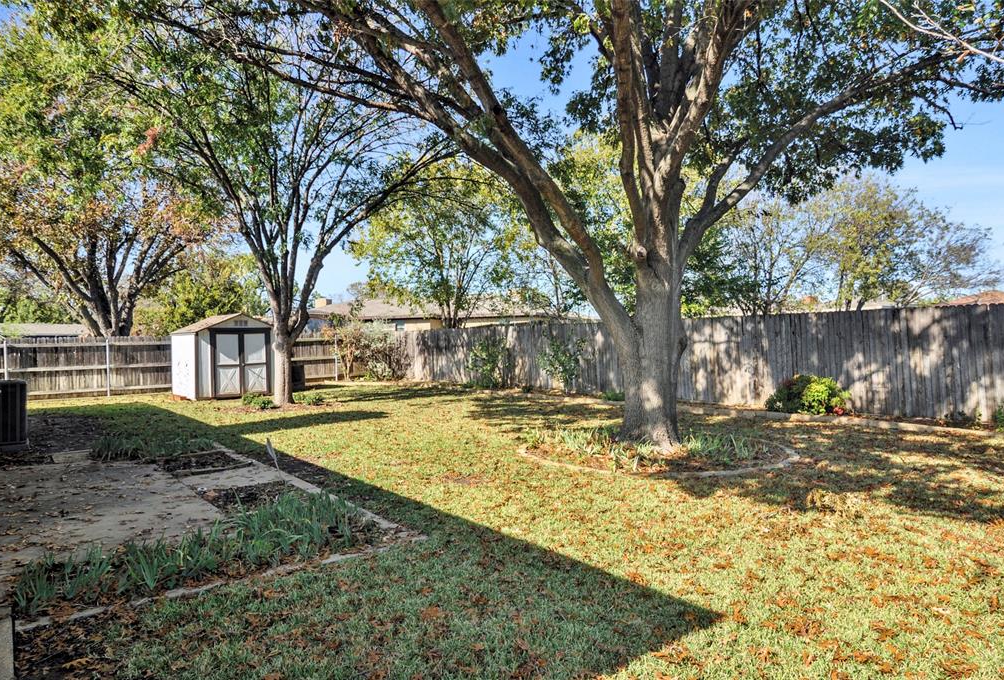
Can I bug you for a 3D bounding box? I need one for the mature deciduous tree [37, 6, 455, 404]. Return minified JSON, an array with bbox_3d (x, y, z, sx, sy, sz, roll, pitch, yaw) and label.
[{"bbox_3d":[-6.700,-3.154,16.100,10.000,9.700,9.200,0,-1,0],"label":"mature deciduous tree"}]

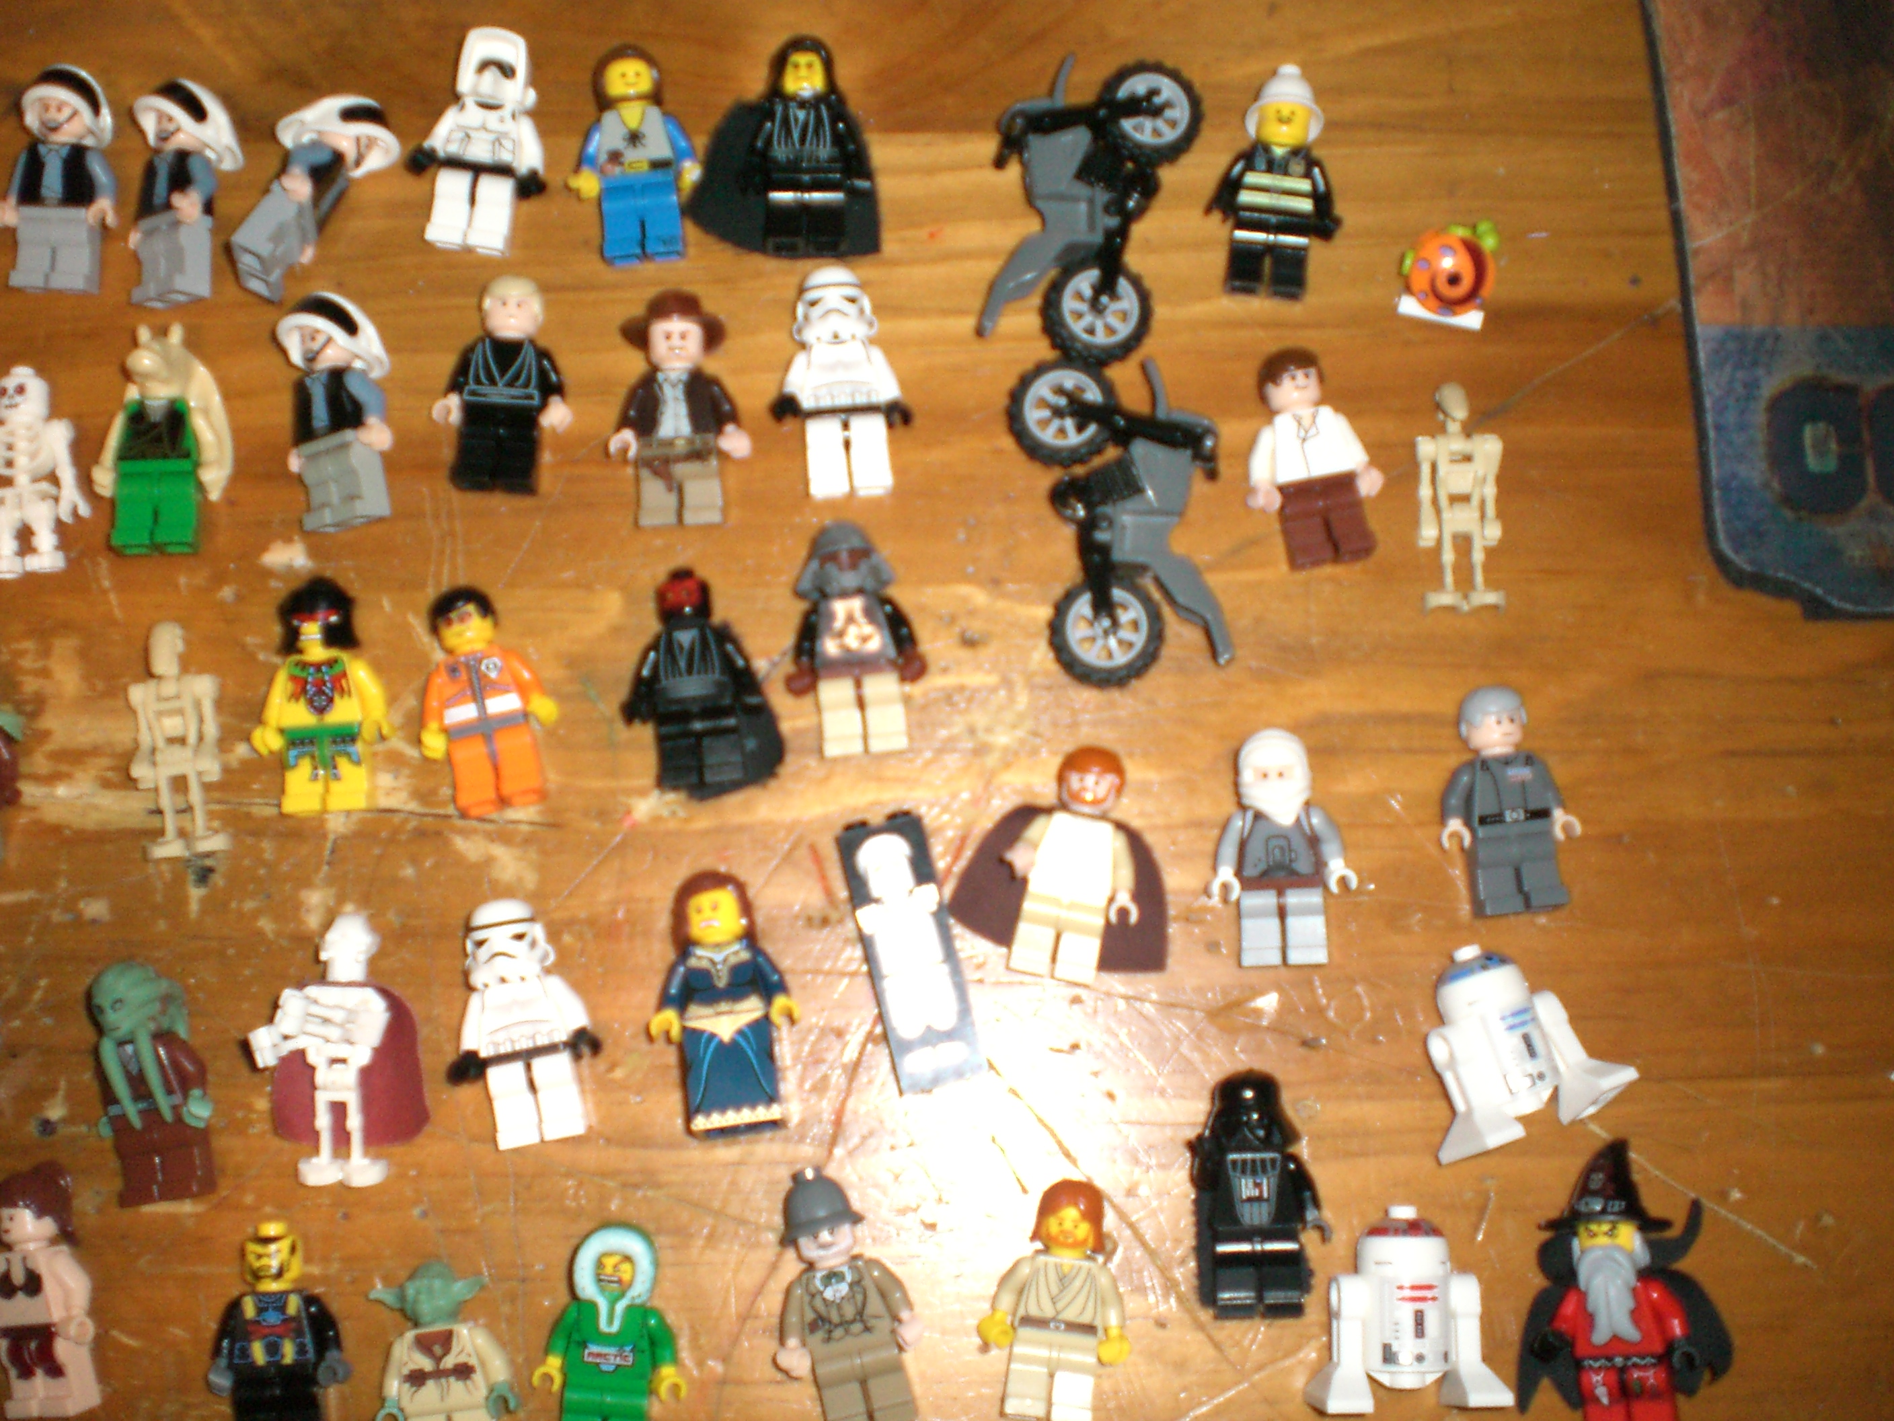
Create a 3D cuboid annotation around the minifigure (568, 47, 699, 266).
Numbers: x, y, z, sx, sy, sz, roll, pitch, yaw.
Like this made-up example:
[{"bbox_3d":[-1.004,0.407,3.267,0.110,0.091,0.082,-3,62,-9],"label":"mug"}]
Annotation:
[{"bbox_3d":[-0.060,-0.106,0.398,0.025,0.015,0.042,-5,86,-1],"label":"minifigure"}]

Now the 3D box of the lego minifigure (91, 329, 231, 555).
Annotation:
[{"bbox_3d":[-0.151,-0.052,0.398,0.028,0.015,0.045,-2,84,-7],"label":"lego minifigure"}]

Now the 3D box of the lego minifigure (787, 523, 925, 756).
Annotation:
[{"bbox_3d":[-0.017,-0.013,0.377,0.025,0.014,0.043,-5,85,-1],"label":"lego minifigure"}]

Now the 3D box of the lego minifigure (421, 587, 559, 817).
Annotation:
[{"bbox_3d":[-0.083,-0.001,0.379,0.025,0.013,0.041,-12,85,-2],"label":"lego minifigure"}]

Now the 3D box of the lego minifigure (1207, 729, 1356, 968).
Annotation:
[{"bbox_3d":[0.060,0.025,0.374,0.027,0.013,0.043,-1,86,0],"label":"lego minifigure"}]

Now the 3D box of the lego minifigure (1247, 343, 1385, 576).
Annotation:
[{"bbox_3d":[0.069,-0.048,0.395,0.026,0.013,0.043,-8,84,-2],"label":"lego minifigure"}]

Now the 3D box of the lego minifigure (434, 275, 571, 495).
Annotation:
[{"bbox_3d":[-0.083,-0.061,0.390,0.026,0.013,0.041,3,84,1],"label":"lego minifigure"}]

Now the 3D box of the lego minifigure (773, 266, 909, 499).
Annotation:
[{"bbox_3d":[-0.020,-0.061,0.390,0.026,0.015,0.043,-5,86,-1],"label":"lego minifigure"}]

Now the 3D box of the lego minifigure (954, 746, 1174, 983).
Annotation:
[{"bbox_3d":[0.023,0.028,0.382,0.041,0.016,0.043,12,84,3],"label":"lego minifigure"}]

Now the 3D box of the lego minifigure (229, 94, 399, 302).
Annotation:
[{"bbox_3d":[-0.121,-0.098,0.394,0.020,0.022,0.040,37,75,2],"label":"lego minifigure"}]

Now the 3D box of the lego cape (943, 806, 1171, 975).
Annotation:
[{"bbox_3d":[0.021,0.032,0.374,0.041,0.007,0.027,12,82,2],"label":"lego cape"}]

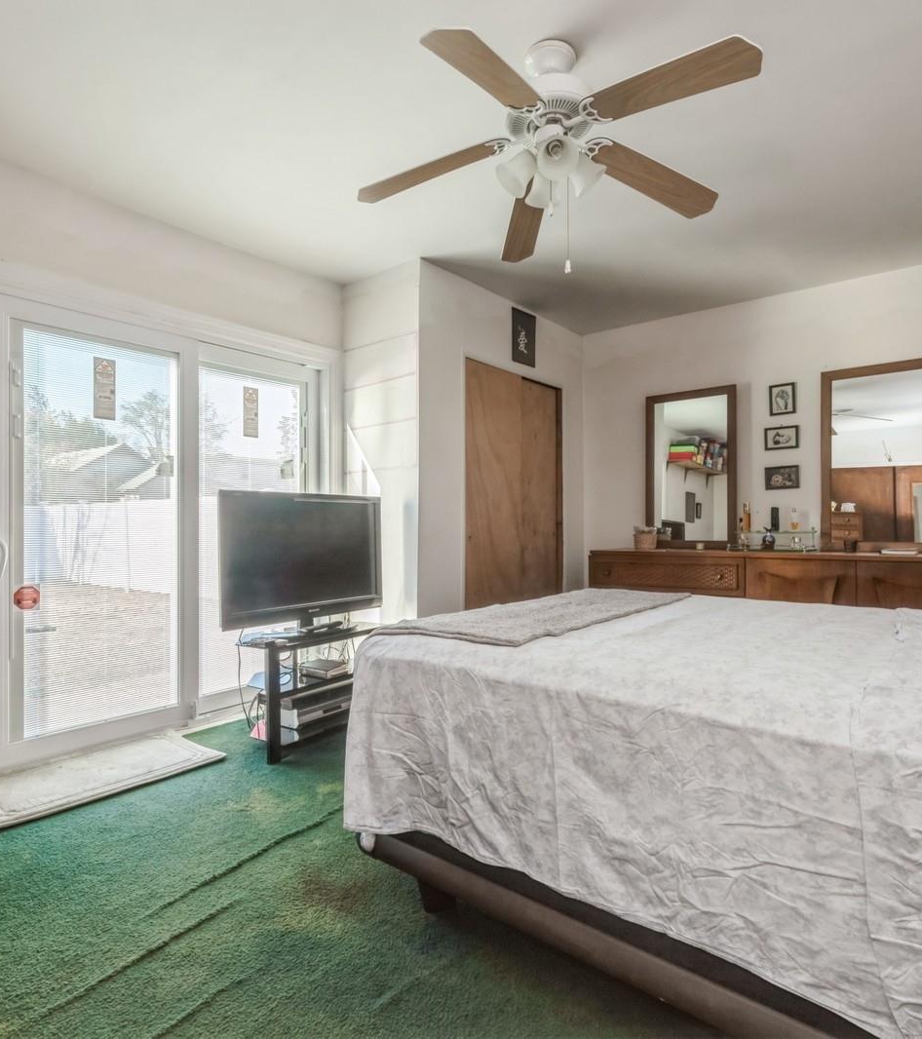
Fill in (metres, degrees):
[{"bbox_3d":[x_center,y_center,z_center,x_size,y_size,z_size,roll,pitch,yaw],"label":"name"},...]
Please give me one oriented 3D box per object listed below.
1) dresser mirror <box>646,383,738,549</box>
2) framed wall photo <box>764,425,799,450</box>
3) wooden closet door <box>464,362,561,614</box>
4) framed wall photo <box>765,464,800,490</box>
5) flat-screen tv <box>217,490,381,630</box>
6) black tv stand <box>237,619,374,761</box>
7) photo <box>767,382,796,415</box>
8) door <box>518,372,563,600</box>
[{"bbox_3d":[1.587,-0.355,4.190,0.623,1.073,0.035,0,0,40],"label":"dresser mirror"},{"bbox_3d":[2.057,-0.519,3.881,0.199,0.152,0.020,0,0,40],"label":"framed wall photo"},{"bbox_3d":[0.367,0.031,4.138,0.070,1.997,1.142,0,0,40],"label":"wooden closet door"},{"bbox_3d":[2.061,-0.264,3.878,0.195,0.151,0.020,0,0,40],"label":"framed wall photo"},{"bbox_3d":[-0.748,0.202,2.958,0.220,0.647,0.922,0,0,40],"label":"flat-screen tv"},{"bbox_3d":[-0.748,0.780,2.963,0.380,0.520,0.853,0,0,40],"label":"black tv stand"},{"bbox_3d":[2.061,-0.764,3.878,0.152,0.198,0.020,0,0,40],"label":"photo"},{"bbox_3d":[0.521,0.039,4.369,0.040,1.982,0.590,0,0,40],"label":"door"}]

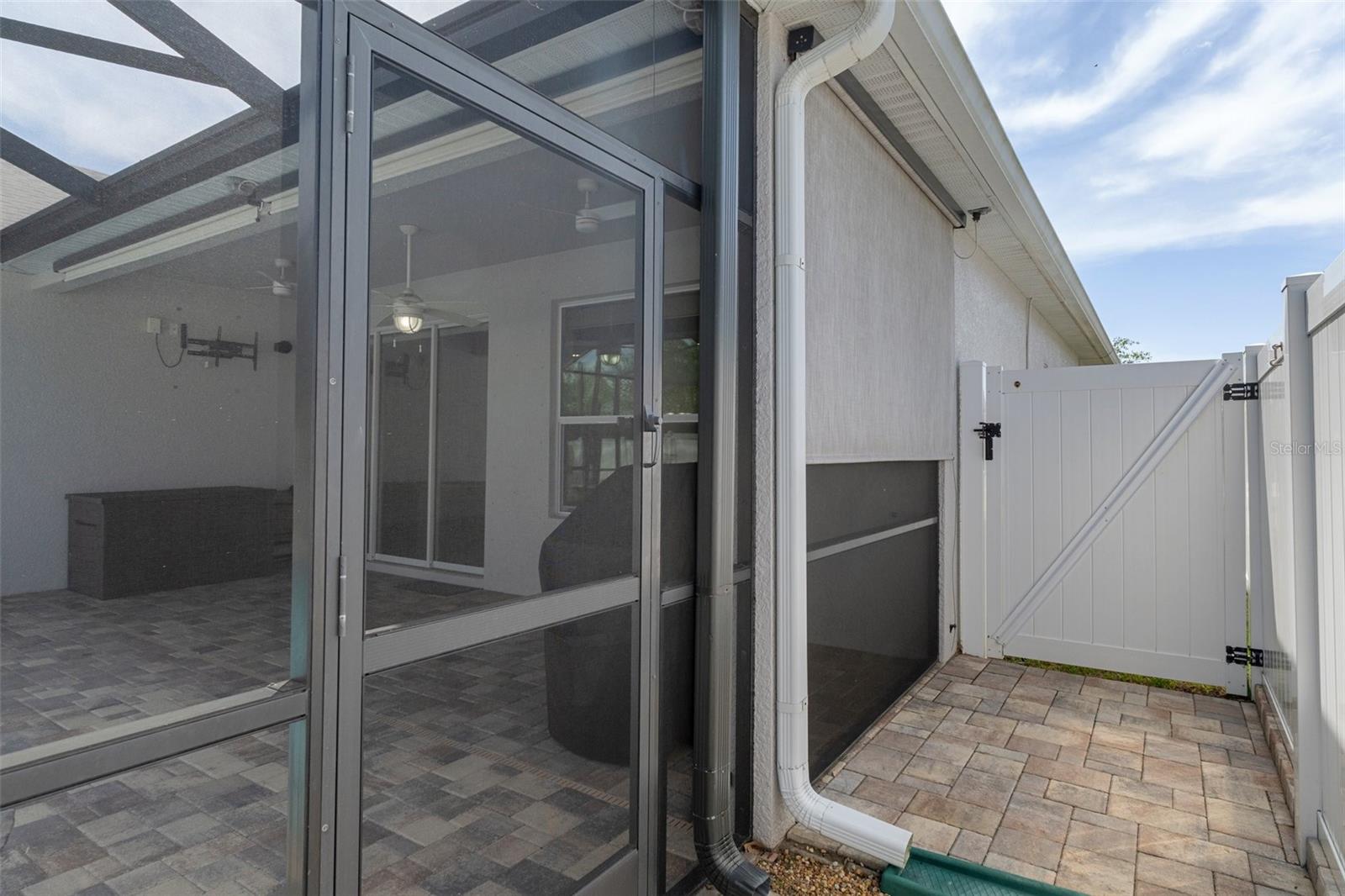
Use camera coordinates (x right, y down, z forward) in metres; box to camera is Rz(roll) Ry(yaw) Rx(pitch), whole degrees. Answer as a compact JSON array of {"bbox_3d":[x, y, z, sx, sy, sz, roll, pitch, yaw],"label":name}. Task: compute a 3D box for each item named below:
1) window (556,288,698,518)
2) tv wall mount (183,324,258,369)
[{"bbox_3d":[-0.306,-0.346,5.834,1.737,1.871,0.120,0,0,35],"label":"window"},{"bbox_3d":[-4.886,-1.097,7.694,0.140,0.443,0.743,0,0,35],"label":"tv wall mount"}]

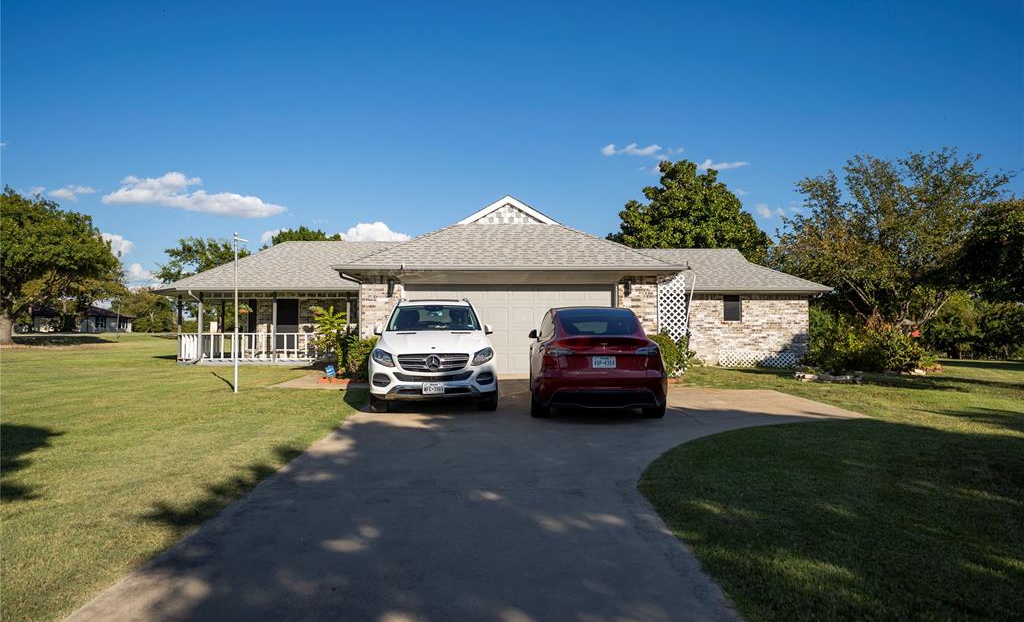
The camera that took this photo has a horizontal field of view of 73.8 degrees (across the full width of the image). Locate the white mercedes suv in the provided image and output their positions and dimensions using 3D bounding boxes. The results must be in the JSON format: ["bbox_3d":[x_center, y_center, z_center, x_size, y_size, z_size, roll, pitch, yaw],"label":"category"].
[{"bbox_3d":[-1.340,0.654,11.941,1.980,1.780,4.820,0,-1,-6],"label":"white mercedes suv"}]

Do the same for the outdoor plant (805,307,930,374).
[{"bbox_3d":[11.075,0.721,21.191,3.700,2.050,2.800,0,-1,0],"label":"outdoor plant"}]

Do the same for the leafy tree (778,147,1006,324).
[{"bbox_3d":[13.661,-2.023,24.534,8.600,7.600,8.000,0,-1,0],"label":"leafy tree"}]

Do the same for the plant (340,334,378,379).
[{"bbox_3d":[-3.396,1.017,15.386,0.950,1.000,0.900,0,-1,0],"label":"plant"}]

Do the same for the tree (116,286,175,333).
[{"bbox_3d":[-47.263,-0.246,88.014,8.000,6.100,7.500,0,-1,0],"label":"tree"}]

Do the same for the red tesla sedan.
[{"bbox_3d":[1.280,0.722,11.140,1.950,1.620,4.750,0,-1,2],"label":"red tesla sedan"}]

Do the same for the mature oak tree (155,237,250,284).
[{"bbox_3d":[-21.110,-1.527,47.029,7.000,7.300,7.000,0,-1,0],"label":"mature oak tree"}]

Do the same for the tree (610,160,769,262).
[{"bbox_3d":[8.584,-2.692,33.045,7.800,9.200,7.600,0,-1,0],"label":"tree"}]

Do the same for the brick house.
[{"bbox_3d":[-0.800,-0.586,22.012,22.000,4.650,13.400,0,-1,0],"label":"brick house"}]

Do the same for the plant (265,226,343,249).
[{"bbox_3d":[-13.749,-1.757,45.032,6.500,7.700,6.500,0,-1,0],"label":"plant"}]

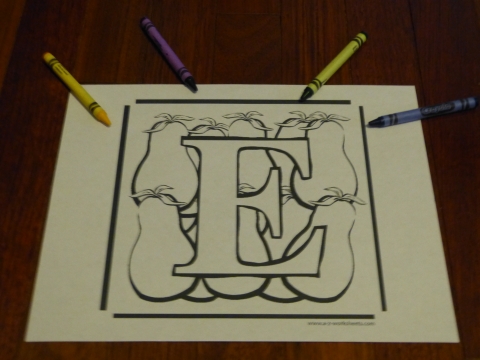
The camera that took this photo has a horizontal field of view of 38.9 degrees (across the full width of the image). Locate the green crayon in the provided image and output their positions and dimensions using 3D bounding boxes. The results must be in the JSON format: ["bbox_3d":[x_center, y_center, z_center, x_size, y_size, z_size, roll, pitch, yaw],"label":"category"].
[{"bbox_3d":[0.078,-0.094,0.561,0.008,0.008,0.091,34,63,20],"label":"green crayon"}]

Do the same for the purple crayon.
[{"bbox_3d":[-0.059,-0.105,0.567,0.008,0.008,0.091,-27,61,-16],"label":"purple crayon"}]

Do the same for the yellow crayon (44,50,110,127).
[{"bbox_3d":[-0.131,-0.073,0.547,0.008,0.008,0.092,-35,64,-20],"label":"yellow crayon"}]

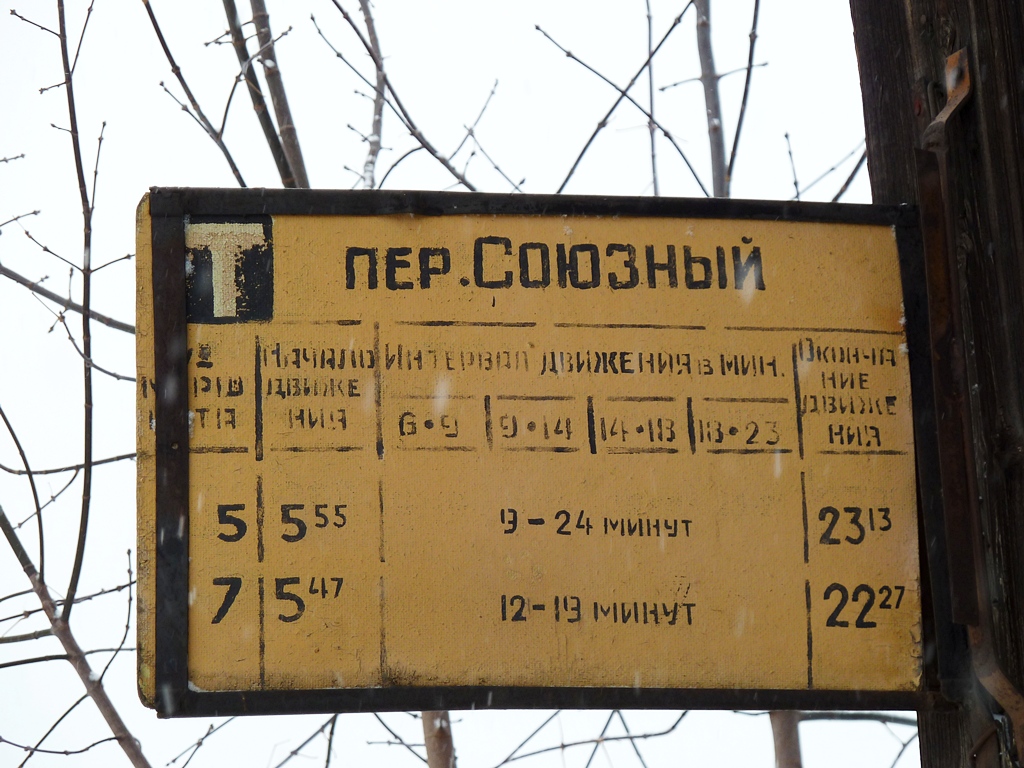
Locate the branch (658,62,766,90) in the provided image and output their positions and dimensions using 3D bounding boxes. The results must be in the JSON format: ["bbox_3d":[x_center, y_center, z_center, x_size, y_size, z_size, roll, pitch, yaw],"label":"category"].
[{"bbox_3d":[0.287,-0.438,6.200,0.151,0.028,0.068,-1,-11,0],"label":"branch"}]

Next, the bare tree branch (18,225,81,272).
[{"bbox_3d":[-0.564,-0.165,5.300,0.076,0.052,0.038,-1,-11,0],"label":"bare tree branch"}]

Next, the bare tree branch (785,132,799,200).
[{"bbox_3d":[0.405,-0.315,6.300,0.020,0.094,0.035,-1,-11,0],"label":"bare tree branch"}]

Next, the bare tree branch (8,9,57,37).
[{"bbox_3d":[-0.584,-0.441,5.300,0.059,0.029,0.029,-1,-11,0],"label":"bare tree branch"}]

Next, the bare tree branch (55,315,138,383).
[{"bbox_3d":[-0.508,-0.043,5.300,0.100,0.075,0.050,-1,-11,0],"label":"bare tree branch"}]

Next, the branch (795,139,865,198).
[{"bbox_3d":[0.460,-0.312,6.300,0.101,0.079,0.051,-1,-11,0],"label":"branch"}]

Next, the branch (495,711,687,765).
[{"bbox_3d":[0.108,0.488,6.000,0.265,0.055,0.106,-1,-11,0],"label":"branch"}]

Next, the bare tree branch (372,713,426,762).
[{"bbox_3d":[-0.155,0.489,6.000,0.074,0.060,0.037,-1,-11,0],"label":"bare tree branch"}]

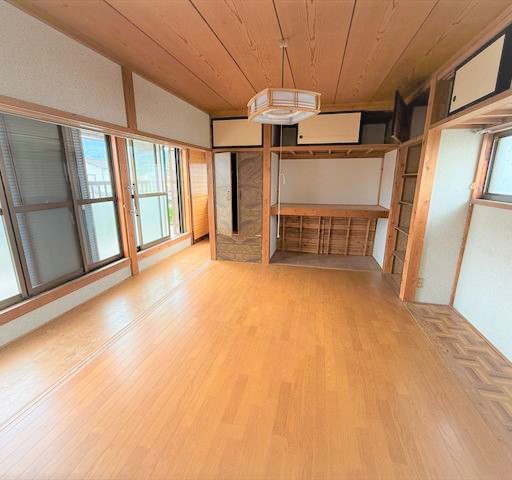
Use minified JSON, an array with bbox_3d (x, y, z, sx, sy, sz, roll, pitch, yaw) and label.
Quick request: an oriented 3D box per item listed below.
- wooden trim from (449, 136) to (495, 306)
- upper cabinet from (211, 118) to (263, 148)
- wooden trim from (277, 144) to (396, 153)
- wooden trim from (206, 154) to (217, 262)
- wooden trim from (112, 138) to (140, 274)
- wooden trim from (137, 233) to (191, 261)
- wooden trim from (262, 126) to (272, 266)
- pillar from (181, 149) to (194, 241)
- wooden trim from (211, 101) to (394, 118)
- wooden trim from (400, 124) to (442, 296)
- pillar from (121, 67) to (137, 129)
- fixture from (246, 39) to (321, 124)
[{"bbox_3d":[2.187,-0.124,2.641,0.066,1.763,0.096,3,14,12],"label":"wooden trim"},{"bbox_3d":[-0.237,-1.626,4.019,0.783,0.433,0.443,3,14,12],"label":"upper cabinet"},{"bbox_3d":[1.064,-1.280,3.607,1.679,0.062,0.077,3,14,12],"label":"wooden trim"},{"bbox_3d":[-0.718,-0.521,4.298,0.075,1.790,0.085,3,14,13],"label":"wooden trim"},{"bbox_3d":[-1.789,-0.422,3.563,0.110,1.940,0.135,3,14,13],"label":"wooden trim"},{"bbox_3d":[-1.578,0.090,4.611,0.090,0.088,1.660,3,14,13],"label":"wooden trim"},{"bbox_3d":[0.179,-0.729,4.040,0.112,2.310,0.110,3,14,13],"label":"wooden trim"},{"bbox_3d":[-1.374,-0.832,5.290,0.100,1.920,0.105,3,14,13],"label":"pillar"},{"bbox_3d":[0.598,-1.784,3.571,2.613,0.105,0.084,3,14,12],"label":"wooden trim"},{"bbox_3d":[1.758,-0.199,2.795,0.111,1.833,0.119,3,14,12],"label":"wooden trim"},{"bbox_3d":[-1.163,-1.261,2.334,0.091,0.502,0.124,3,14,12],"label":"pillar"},{"bbox_3d":[0.203,-1.174,1.903,0.415,0.510,0.415,-5,15,-21],"label":"fixture"}]

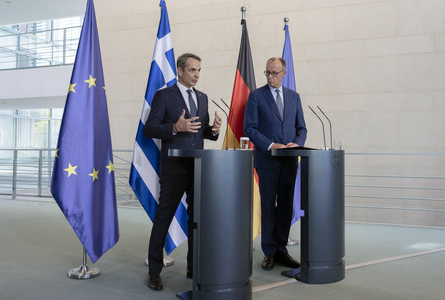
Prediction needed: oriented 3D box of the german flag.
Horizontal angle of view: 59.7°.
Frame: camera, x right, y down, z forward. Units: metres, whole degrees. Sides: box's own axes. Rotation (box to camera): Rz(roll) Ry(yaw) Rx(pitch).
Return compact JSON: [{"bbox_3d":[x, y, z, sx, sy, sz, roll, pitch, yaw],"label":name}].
[{"bbox_3d":[0.210,-0.220,4.240,0.460,2.400,0.230,0,0,-30],"label":"german flag"}]

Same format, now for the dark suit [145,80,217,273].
[{"bbox_3d":[-0.340,0.245,3.100,0.600,1.530,0.450,1,0,-40],"label":"dark suit"}]

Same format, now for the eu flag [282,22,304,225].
[{"bbox_3d":[0.790,-0.270,4.530,0.440,2.380,0.220,0,0,-30],"label":"eu flag"}]

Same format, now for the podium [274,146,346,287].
[{"bbox_3d":[0.790,0.548,3.430,0.470,1.090,0.600,0,0,-33],"label":"podium"}]

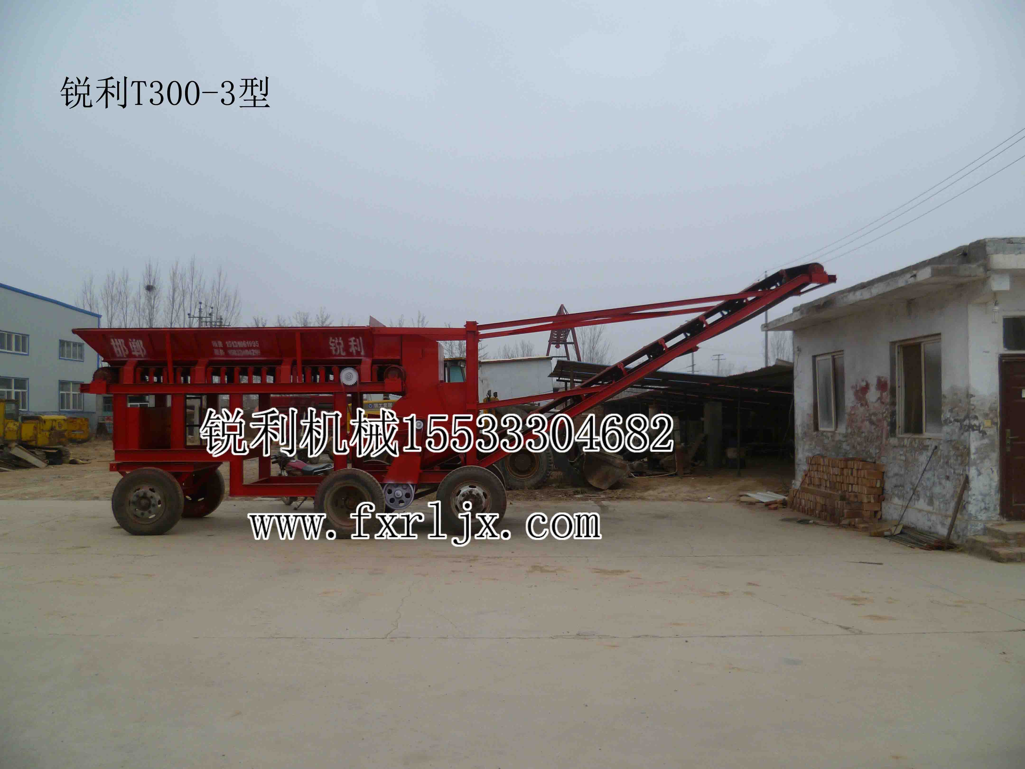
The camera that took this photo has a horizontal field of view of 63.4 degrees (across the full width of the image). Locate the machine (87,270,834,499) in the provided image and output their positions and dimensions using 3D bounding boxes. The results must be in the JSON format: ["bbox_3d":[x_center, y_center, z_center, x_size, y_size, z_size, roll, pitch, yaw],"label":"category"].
[{"bbox_3d":[-0.700,0.190,12.750,11.000,3.970,2.600,0,-2,-1],"label":"machine"}]

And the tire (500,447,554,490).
[{"bbox_3d":[0.240,1.800,19.200,1.280,1.280,0.430,0,-2,7],"label":"tire"}]

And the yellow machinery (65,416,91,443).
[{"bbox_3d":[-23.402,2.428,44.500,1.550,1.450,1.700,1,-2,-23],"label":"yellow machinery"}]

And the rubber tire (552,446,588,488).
[{"bbox_3d":[1.340,1.870,19.400,1.050,1.150,0.500,0,-2,7],"label":"rubber tire"}]

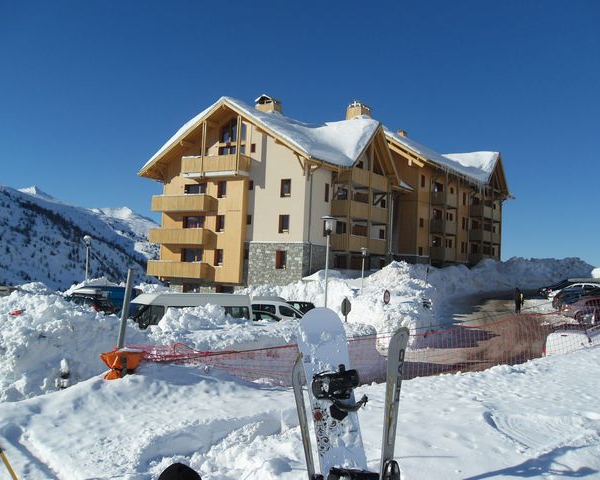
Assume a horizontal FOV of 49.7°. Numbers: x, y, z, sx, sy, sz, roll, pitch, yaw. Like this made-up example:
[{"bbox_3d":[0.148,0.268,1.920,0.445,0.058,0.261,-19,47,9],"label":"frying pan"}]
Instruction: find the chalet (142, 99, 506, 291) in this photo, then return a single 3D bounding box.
[{"bbox_3d":[6.100,-3.062,68.076,20.500,18.000,42.500,1,-3,34],"label":"chalet"}]

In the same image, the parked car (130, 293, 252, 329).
[{"bbox_3d":[-4.944,3.388,27.000,5.600,2.420,2.000,4,-3,-32],"label":"parked car"}]

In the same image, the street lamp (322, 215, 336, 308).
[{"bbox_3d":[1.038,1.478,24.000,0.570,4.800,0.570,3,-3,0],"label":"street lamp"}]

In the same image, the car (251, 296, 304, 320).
[{"bbox_3d":[-1.475,3.956,33.500,4.600,1.950,1.870,4,-3,-30],"label":"car"}]

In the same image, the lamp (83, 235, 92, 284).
[{"bbox_3d":[-15.763,2.095,48.000,0.550,4.900,0.550,3,-3,0],"label":"lamp"}]

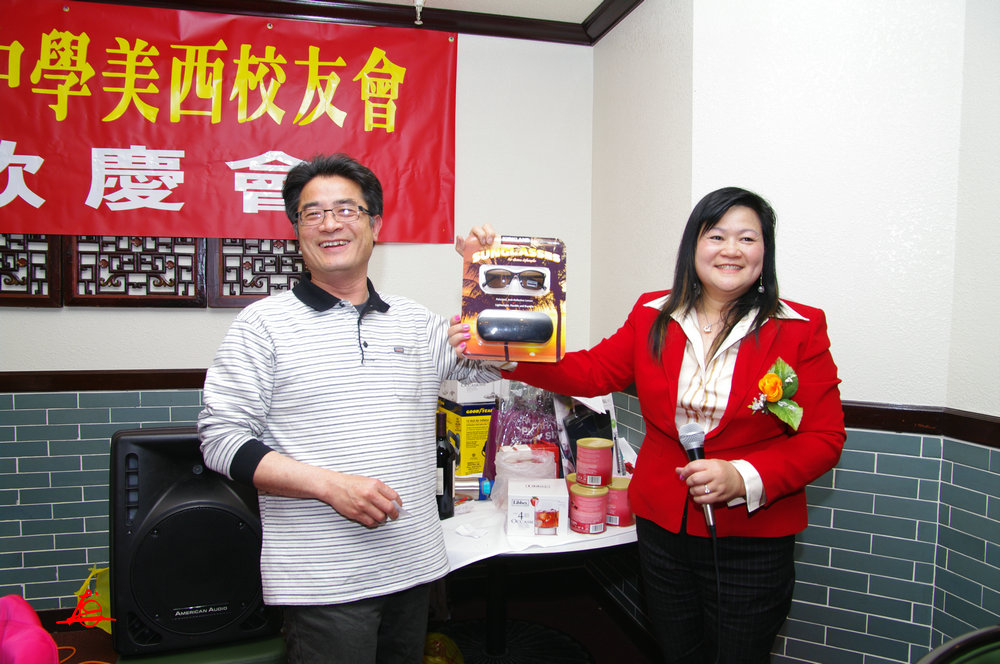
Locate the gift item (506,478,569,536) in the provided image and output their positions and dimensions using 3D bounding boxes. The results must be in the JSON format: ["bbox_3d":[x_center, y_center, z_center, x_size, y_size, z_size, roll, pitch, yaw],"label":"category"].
[{"bbox_3d":[0.105,0.490,1.876,0.162,0.112,0.157,0,4,0],"label":"gift item"}]

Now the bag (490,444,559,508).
[{"bbox_3d":[0.077,0.445,2.078,0.205,0.175,0.150,0,4,0],"label":"bag"}]

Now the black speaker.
[{"bbox_3d":[-0.923,0.586,2.082,0.432,0.625,0.360,-1,4,-17],"label":"black speaker"}]

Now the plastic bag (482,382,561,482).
[{"bbox_3d":[0.071,0.349,2.227,0.255,0.345,0.160,0,4,0],"label":"plastic bag"}]

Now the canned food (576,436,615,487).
[{"bbox_3d":[0.269,0.369,1.886,0.103,0.118,0.103,0,4,0],"label":"canned food"}]

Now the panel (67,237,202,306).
[{"bbox_3d":[-1.458,-0.399,2.666,0.524,0.600,0.035,-1,4,-12],"label":"panel"}]

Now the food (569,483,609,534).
[{"bbox_3d":[0.247,0.489,1.862,0.103,0.118,0.103,0,4,0],"label":"food"}]

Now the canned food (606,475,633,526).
[{"bbox_3d":[0.345,0.486,1.916,0.103,0.118,0.103,0,4,0],"label":"canned food"}]

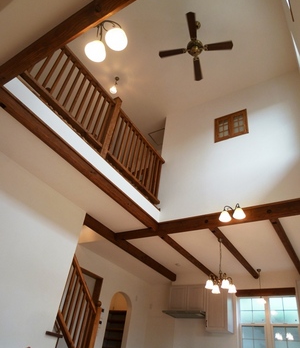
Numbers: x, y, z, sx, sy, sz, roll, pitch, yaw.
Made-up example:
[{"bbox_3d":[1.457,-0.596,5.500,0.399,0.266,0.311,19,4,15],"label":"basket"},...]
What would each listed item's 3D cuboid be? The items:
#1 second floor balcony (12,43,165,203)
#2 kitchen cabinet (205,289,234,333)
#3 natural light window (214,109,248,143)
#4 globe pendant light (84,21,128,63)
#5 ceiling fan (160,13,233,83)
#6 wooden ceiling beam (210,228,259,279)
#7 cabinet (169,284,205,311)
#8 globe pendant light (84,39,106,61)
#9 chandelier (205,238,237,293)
[{"bbox_3d":[-0.622,-0.739,4.489,0.090,1.240,3.290,-15,-42,29],"label":"second floor balcony"},{"bbox_3d":[1.498,2.920,6.036,0.481,0.916,0.340,-15,-42,29],"label":"kitchen cabinet"},{"bbox_3d":[1.588,-0.934,5.426,0.655,0.640,0.080,-15,-42,29],"label":"natural light window"},{"bbox_3d":[-0.350,-1.103,2.215,0.390,0.225,0.240,-15,-42,29],"label":"globe pendant light"},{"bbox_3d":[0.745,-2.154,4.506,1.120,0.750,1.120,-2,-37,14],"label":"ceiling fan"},{"bbox_3d":[1.697,1.549,5.340,0.125,0.105,2.510,-15,-42,29],"label":"wooden ceiling beam"},{"bbox_3d":[0.934,2.927,6.479,0.876,0.561,0.340,-15,-42,29],"label":"cabinet"},{"bbox_3d":[-0.432,-1.031,2.270,0.175,0.135,0.175,5,-36,4],"label":"globe pendant light"},{"bbox_3d":[1.159,1.482,4.562,0.410,0.840,0.410,-15,-42,29],"label":"chandelier"}]

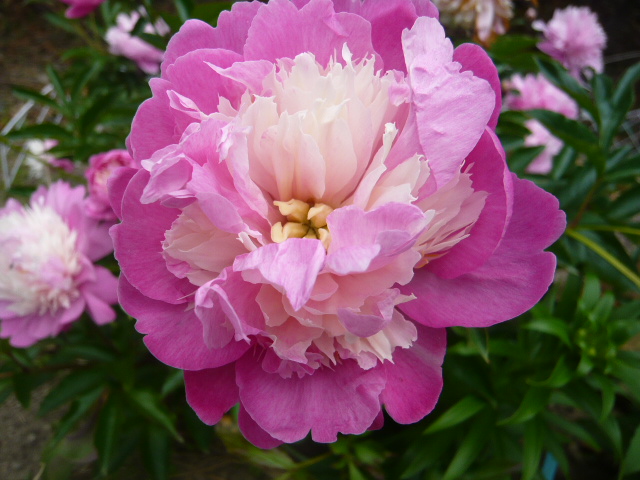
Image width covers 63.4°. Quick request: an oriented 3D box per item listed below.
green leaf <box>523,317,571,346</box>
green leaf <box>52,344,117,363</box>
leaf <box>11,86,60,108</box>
[{"bbox_3d":[0.236,0.095,0.540,0.050,0.015,0.018,18,36,-6],"label":"green leaf"},{"bbox_3d":[-0.282,0.136,0.620,0.075,0.014,0.022,2,35,-6],"label":"green leaf"},{"bbox_3d":[-0.465,-0.232,0.845,0.076,0.014,0.022,19,56,-8],"label":"leaf"}]

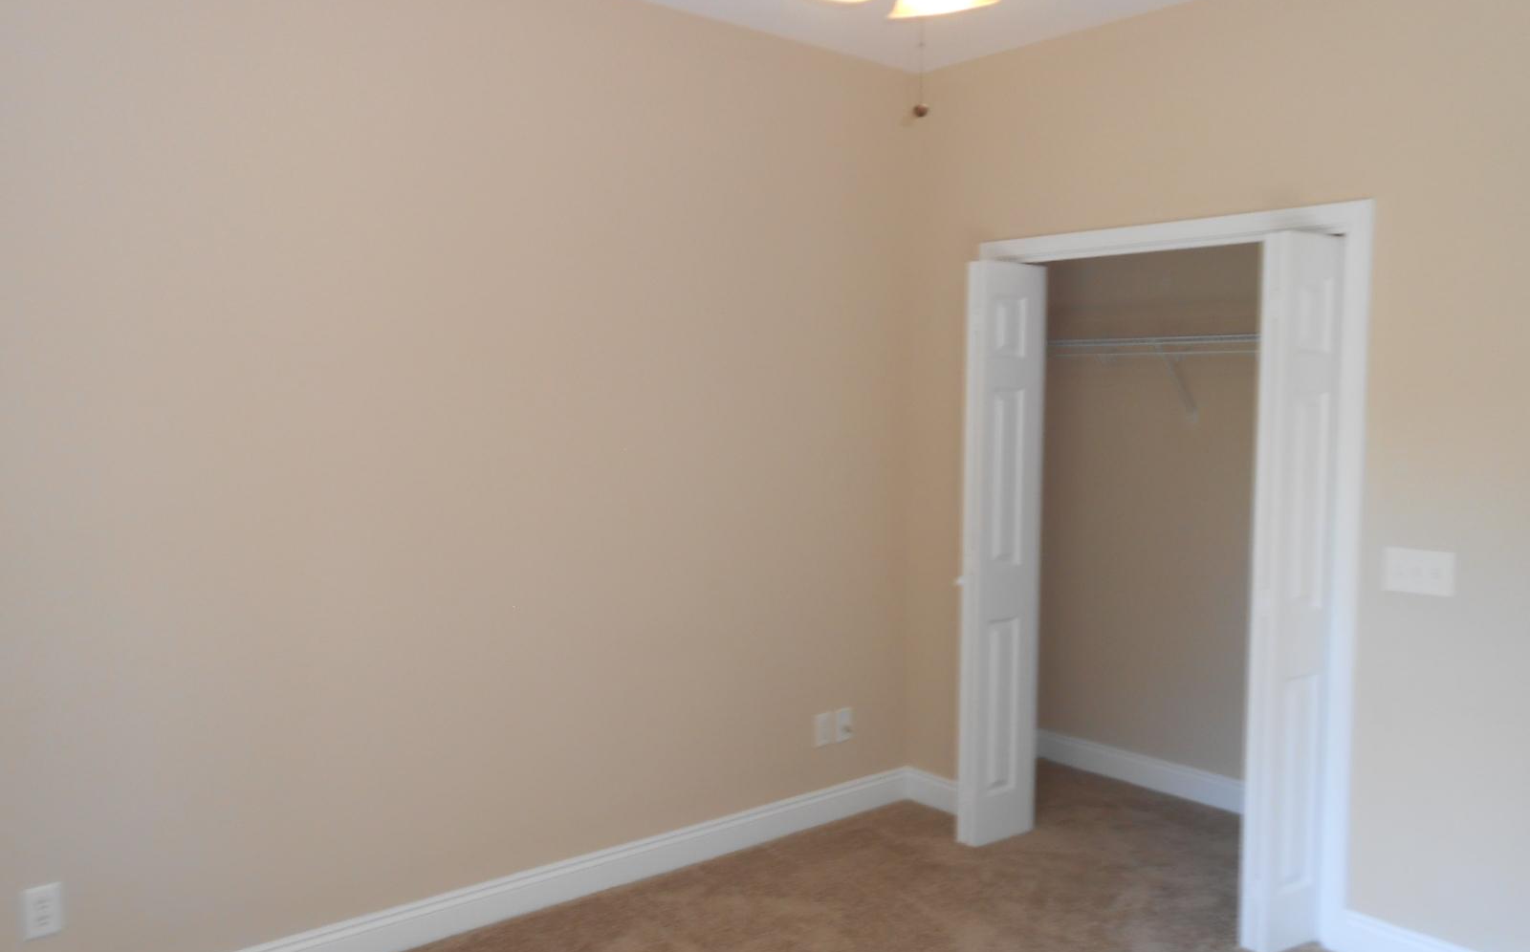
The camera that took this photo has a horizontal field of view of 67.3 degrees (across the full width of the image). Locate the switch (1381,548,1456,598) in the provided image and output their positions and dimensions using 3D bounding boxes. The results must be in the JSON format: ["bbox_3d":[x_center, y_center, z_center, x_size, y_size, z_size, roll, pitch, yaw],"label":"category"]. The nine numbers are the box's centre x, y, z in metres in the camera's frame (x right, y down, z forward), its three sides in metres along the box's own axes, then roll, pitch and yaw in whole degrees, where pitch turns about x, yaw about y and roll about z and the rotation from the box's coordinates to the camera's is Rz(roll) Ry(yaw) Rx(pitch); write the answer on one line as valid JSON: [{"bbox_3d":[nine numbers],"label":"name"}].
[{"bbox_3d":[1.716,0.253,3.022,0.014,0.115,0.165,-3,5,-41],"label":"switch"}]

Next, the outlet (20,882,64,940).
[{"bbox_3d":[-1.651,0.996,2.628,0.072,0.115,0.010,-3,5,-39],"label":"outlet"}]

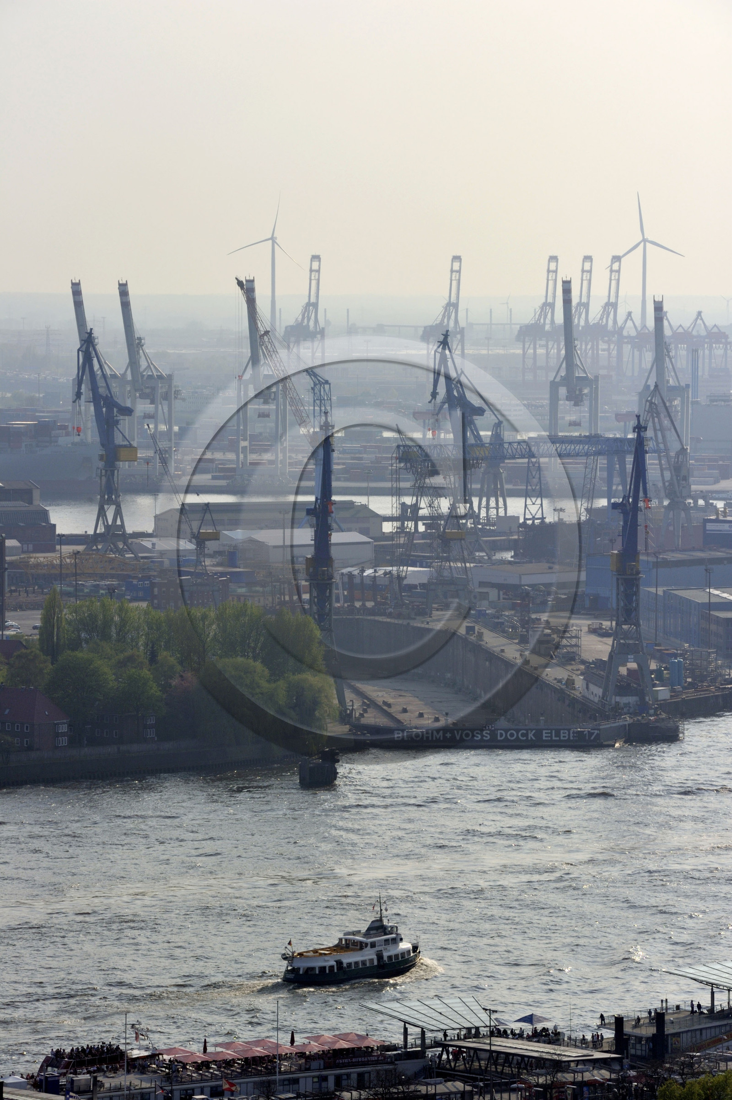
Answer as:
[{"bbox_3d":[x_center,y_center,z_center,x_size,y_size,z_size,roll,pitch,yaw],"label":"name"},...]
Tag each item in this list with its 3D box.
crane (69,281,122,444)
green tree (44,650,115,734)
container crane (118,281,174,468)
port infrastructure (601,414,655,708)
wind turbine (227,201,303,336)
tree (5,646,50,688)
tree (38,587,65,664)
[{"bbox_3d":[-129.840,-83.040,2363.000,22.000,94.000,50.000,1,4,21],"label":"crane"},{"bbox_3d":[-61.600,31.050,1052.000,15.300,19.000,15.300,0,3,0],"label":"green tree"},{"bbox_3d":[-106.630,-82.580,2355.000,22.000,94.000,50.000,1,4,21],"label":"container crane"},{"bbox_3d":[60.261,2.463,1120.000,11.000,67.000,14.500,-2,4,-27],"label":"port infrastructure"},{"bbox_3d":[-116.760,-319.842,5700.000,94.000,196.000,14.000,1,3,20],"label":"wind turbine"},{"bbox_3d":[-75.170,30.150,1085.000,10.200,17.000,10.200,0,3,0],"label":"tree"},{"bbox_3d":[-79.155,19.472,1230.000,6.600,20.200,6.500,0,3,0],"label":"tree"}]

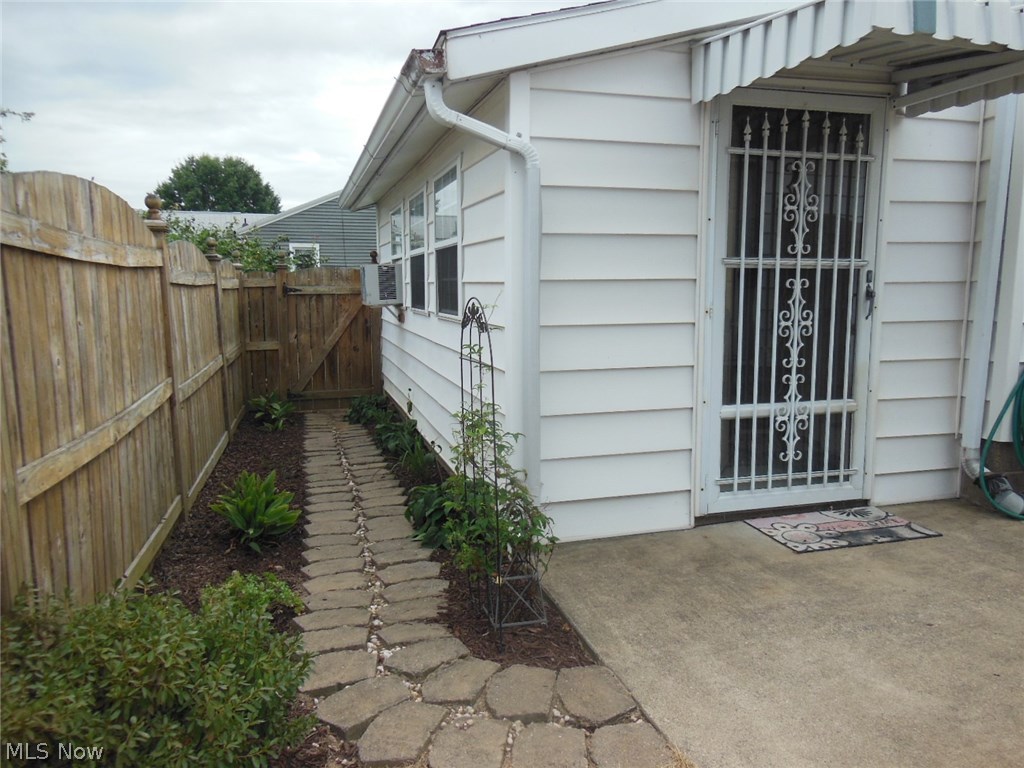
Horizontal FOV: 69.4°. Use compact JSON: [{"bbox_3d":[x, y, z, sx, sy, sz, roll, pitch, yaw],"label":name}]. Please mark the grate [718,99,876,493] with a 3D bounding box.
[{"bbox_3d":[1.384,-0.378,3.596,0.830,1.835,0.045,-3,8,-16],"label":"grate"}]

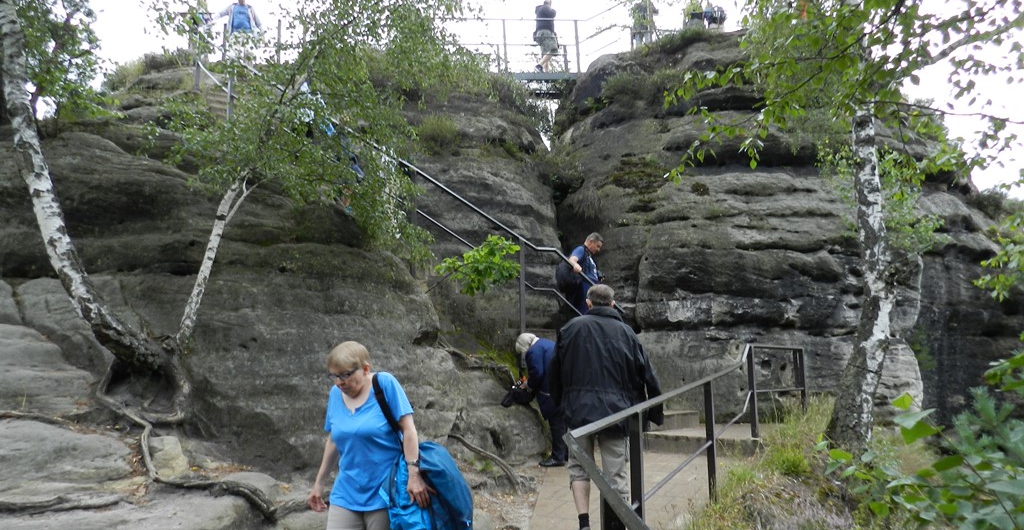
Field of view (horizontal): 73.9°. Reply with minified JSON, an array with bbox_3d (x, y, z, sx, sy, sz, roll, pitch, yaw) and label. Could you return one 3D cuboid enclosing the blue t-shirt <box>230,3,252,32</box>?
[{"bbox_3d":[-4.294,-3.897,10.800,0.440,0.540,0.290,2,-7,-21],"label":"blue t-shirt"}]

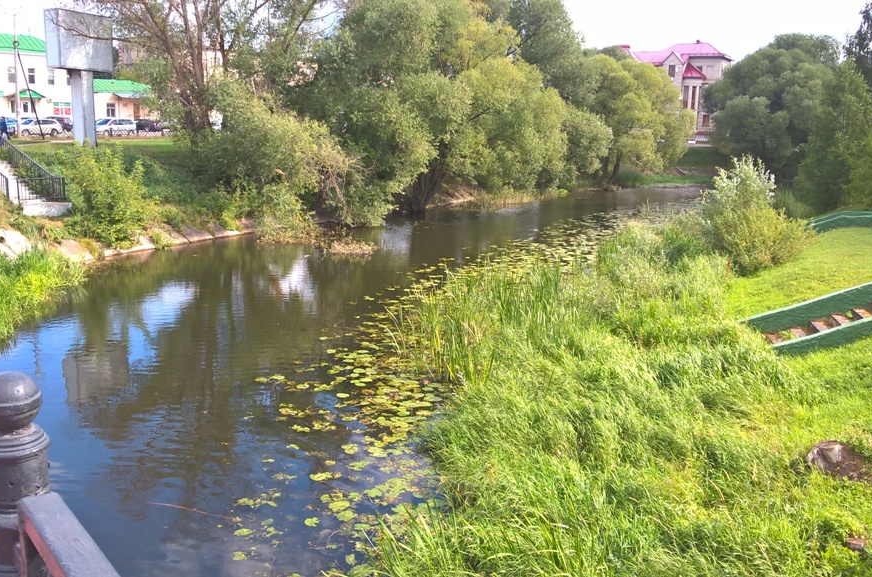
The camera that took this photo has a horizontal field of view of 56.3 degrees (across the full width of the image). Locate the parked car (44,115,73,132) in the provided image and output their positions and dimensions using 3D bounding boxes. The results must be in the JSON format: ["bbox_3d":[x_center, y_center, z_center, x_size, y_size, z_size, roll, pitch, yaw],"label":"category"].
[{"bbox_3d":[-42.601,-18.551,92.329,4.500,1.680,1.830,10,14,35],"label":"parked car"}]

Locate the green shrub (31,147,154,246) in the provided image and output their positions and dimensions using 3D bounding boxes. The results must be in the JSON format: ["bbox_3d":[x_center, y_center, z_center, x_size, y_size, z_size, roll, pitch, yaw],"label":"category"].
[{"bbox_3d":[-14.753,-3.994,35.000,4.300,4.050,3.600,2,12,0],"label":"green shrub"}]

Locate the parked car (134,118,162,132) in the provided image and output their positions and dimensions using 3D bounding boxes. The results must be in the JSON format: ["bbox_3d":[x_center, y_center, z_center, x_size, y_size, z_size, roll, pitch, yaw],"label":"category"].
[{"bbox_3d":[-34.560,-19.169,96.850,4.300,1.480,1.780,8,13,27],"label":"parked car"}]

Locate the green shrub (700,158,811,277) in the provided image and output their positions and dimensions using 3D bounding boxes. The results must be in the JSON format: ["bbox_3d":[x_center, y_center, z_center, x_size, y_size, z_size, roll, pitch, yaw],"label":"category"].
[{"bbox_3d":[11.115,-2.508,28.000,3.500,3.850,3.300,2,12,0],"label":"green shrub"}]

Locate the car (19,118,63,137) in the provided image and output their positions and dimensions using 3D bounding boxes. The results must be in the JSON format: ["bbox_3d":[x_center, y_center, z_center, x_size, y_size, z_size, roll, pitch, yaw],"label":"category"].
[{"bbox_3d":[-36.747,-14.749,74.833,1.850,1.650,4.600,10,14,35],"label":"car"}]

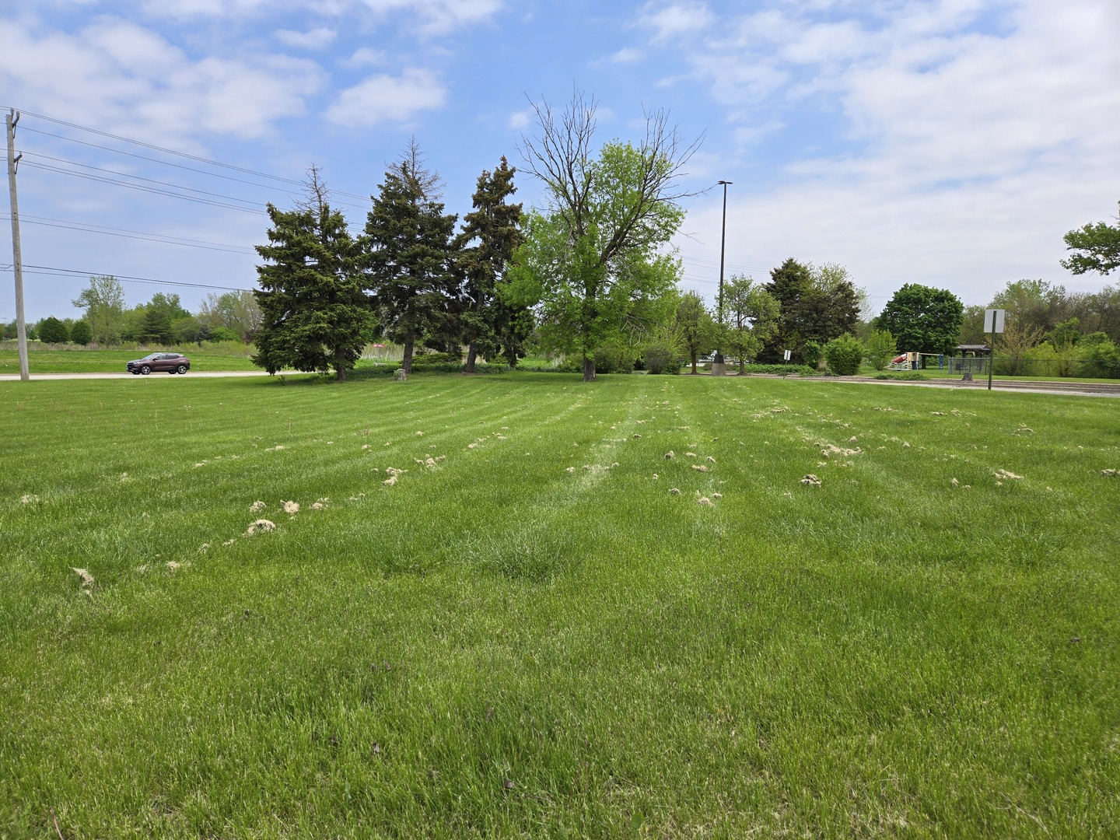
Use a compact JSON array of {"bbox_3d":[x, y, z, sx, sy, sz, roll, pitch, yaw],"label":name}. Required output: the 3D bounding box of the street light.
[{"bbox_3d":[8.617,-7.460,39.507,0.950,10.220,0.800,1,6,0],"label":"street light"}]

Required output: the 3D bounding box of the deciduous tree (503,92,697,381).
[{"bbox_3d":[1.917,-8.721,35.839,9.230,13.690,8.800,1,6,0],"label":"deciduous tree"}]

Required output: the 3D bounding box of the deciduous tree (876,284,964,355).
[{"bbox_3d":[39.731,-10.188,81.557,8.900,9.138,8.900,3,6,26],"label":"deciduous tree"}]

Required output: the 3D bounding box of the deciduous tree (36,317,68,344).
[{"bbox_3d":[-91.793,-16.195,134.745,4.900,5.273,4.900,-3,7,-34],"label":"deciduous tree"}]

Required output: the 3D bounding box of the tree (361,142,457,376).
[{"bbox_3d":[-10.651,-11.241,52.227,6.700,15.952,6.700,0,6,-11],"label":"tree"}]

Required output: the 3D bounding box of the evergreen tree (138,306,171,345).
[{"bbox_3d":[-73.449,-16.972,134.662,5.700,6.990,5.600,1,6,0],"label":"evergreen tree"}]

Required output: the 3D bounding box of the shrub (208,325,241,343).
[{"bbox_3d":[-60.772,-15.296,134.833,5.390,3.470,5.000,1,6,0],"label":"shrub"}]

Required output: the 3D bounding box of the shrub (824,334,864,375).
[{"bbox_3d":[16.803,-3.840,43.881,2.320,2.470,2.200,1,6,0],"label":"shrub"}]

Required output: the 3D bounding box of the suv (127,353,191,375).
[{"bbox_3d":[-30.308,-4.275,56.222,1.820,1.620,4.380,5,7,39],"label":"suv"}]

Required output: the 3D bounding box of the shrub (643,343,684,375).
[{"bbox_3d":[7.197,-4.232,51.896,2.800,2.140,2.600,1,6,8],"label":"shrub"}]

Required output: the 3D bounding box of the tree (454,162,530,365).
[{"bbox_3d":[-5.304,-11.229,54.250,5.600,15.483,5.600,0,6,-6],"label":"tree"}]

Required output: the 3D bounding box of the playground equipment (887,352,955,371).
[{"bbox_3d":[33.962,-5.506,69.913,5.900,1.800,3.200,-1,6,-18],"label":"playground equipment"}]

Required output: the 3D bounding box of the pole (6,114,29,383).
[{"bbox_3d":[-30.941,-9.857,42.464,2.400,15.194,0.500,5,7,39],"label":"pole"}]

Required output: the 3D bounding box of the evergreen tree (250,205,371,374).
[{"bbox_3d":[-11.904,-6.204,35.585,5.480,8.600,5.500,1,6,0],"label":"evergreen tree"}]

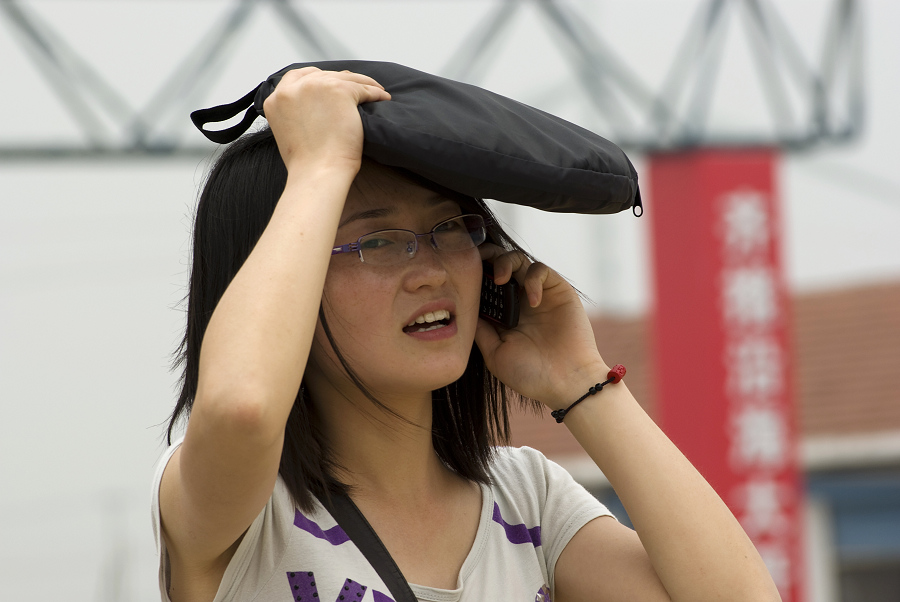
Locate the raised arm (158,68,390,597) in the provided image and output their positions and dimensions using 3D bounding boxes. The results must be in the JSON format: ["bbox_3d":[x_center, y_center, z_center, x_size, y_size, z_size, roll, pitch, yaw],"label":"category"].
[{"bbox_3d":[-0.134,0.024,7.190,0.175,0.410,0.270,3,-1,-10],"label":"raised arm"}]

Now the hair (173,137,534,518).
[{"bbox_3d":[-0.074,0.012,7.300,0.240,0.305,0.225,-3,-1,-27],"label":"hair"}]

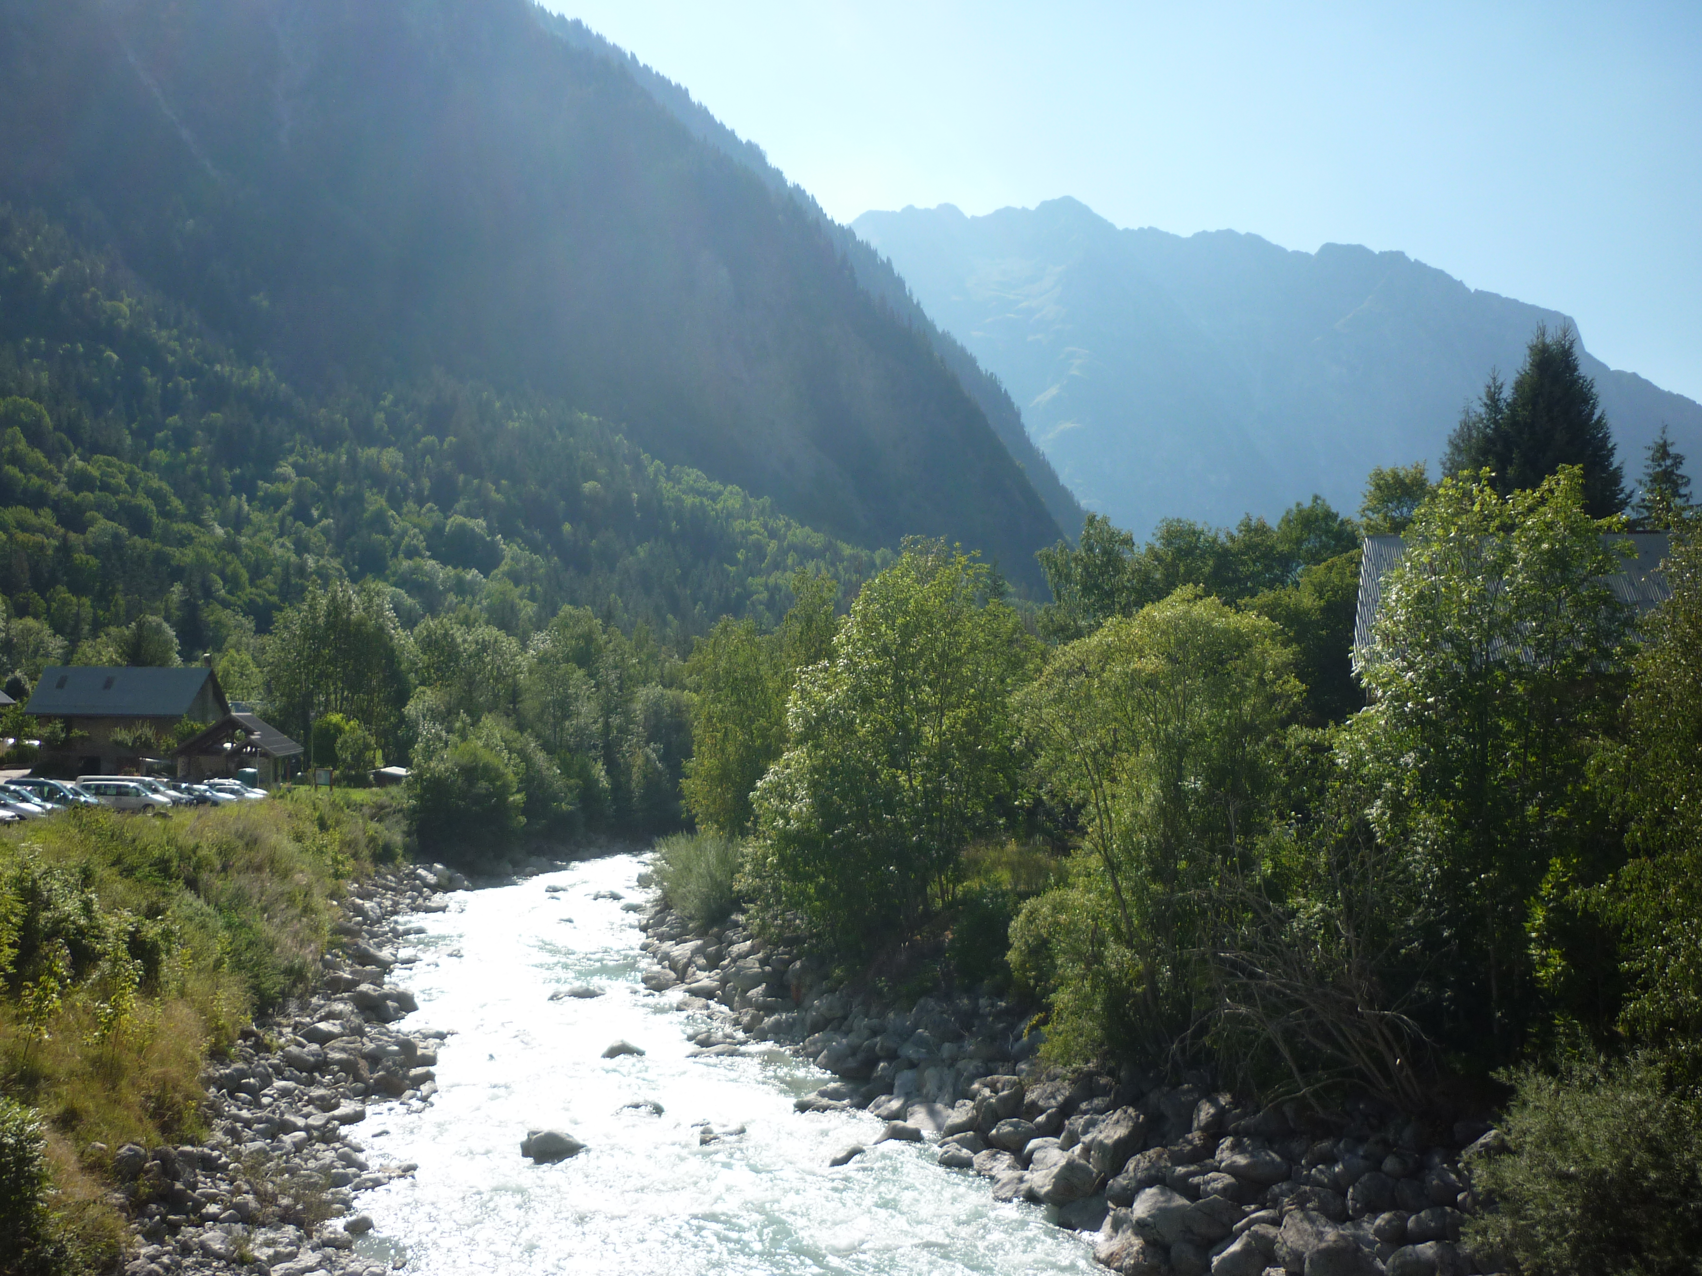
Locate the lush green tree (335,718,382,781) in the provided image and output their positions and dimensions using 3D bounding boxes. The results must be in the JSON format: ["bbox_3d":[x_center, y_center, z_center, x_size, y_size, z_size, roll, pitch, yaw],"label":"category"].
[{"bbox_3d":[-38.006,8.554,125.000,3.500,4.600,3.400,1,-3,-17],"label":"lush green tree"}]

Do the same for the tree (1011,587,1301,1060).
[{"bbox_3d":[5.793,3.496,30.800,5.400,8.800,5.200,0,-2,11],"label":"tree"}]

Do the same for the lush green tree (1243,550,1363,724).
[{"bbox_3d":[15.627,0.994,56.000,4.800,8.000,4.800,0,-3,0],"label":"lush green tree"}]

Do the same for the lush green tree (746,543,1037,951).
[{"bbox_3d":[1.132,3.026,45.300,7.800,11.100,7.400,0,-2,1],"label":"lush green tree"}]

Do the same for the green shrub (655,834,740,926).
[{"bbox_3d":[-5.159,8.107,54.500,3.100,3.100,3.000,1,-2,-5],"label":"green shrub"}]

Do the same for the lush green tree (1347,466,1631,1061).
[{"bbox_3d":[10.228,2.041,26.000,4.500,9.600,4.400,0,-3,0],"label":"lush green tree"}]

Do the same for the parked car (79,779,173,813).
[{"bbox_3d":[-38.957,8.607,87.300,4.600,1.720,1.820,0,-2,7],"label":"parked car"}]

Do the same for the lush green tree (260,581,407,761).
[{"bbox_3d":[-43.451,3.200,137.000,12.000,15.800,11.000,1,-3,-18],"label":"lush green tree"}]

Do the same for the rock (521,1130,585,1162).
[{"bbox_3d":[-5.544,9.467,30.200,1.200,0.580,0.950,0,-2,0],"label":"rock"}]

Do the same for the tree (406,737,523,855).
[{"bbox_3d":[-20.474,8.401,86.000,6.200,6.300,6.000,0,-3,0],"label":"tree"}]

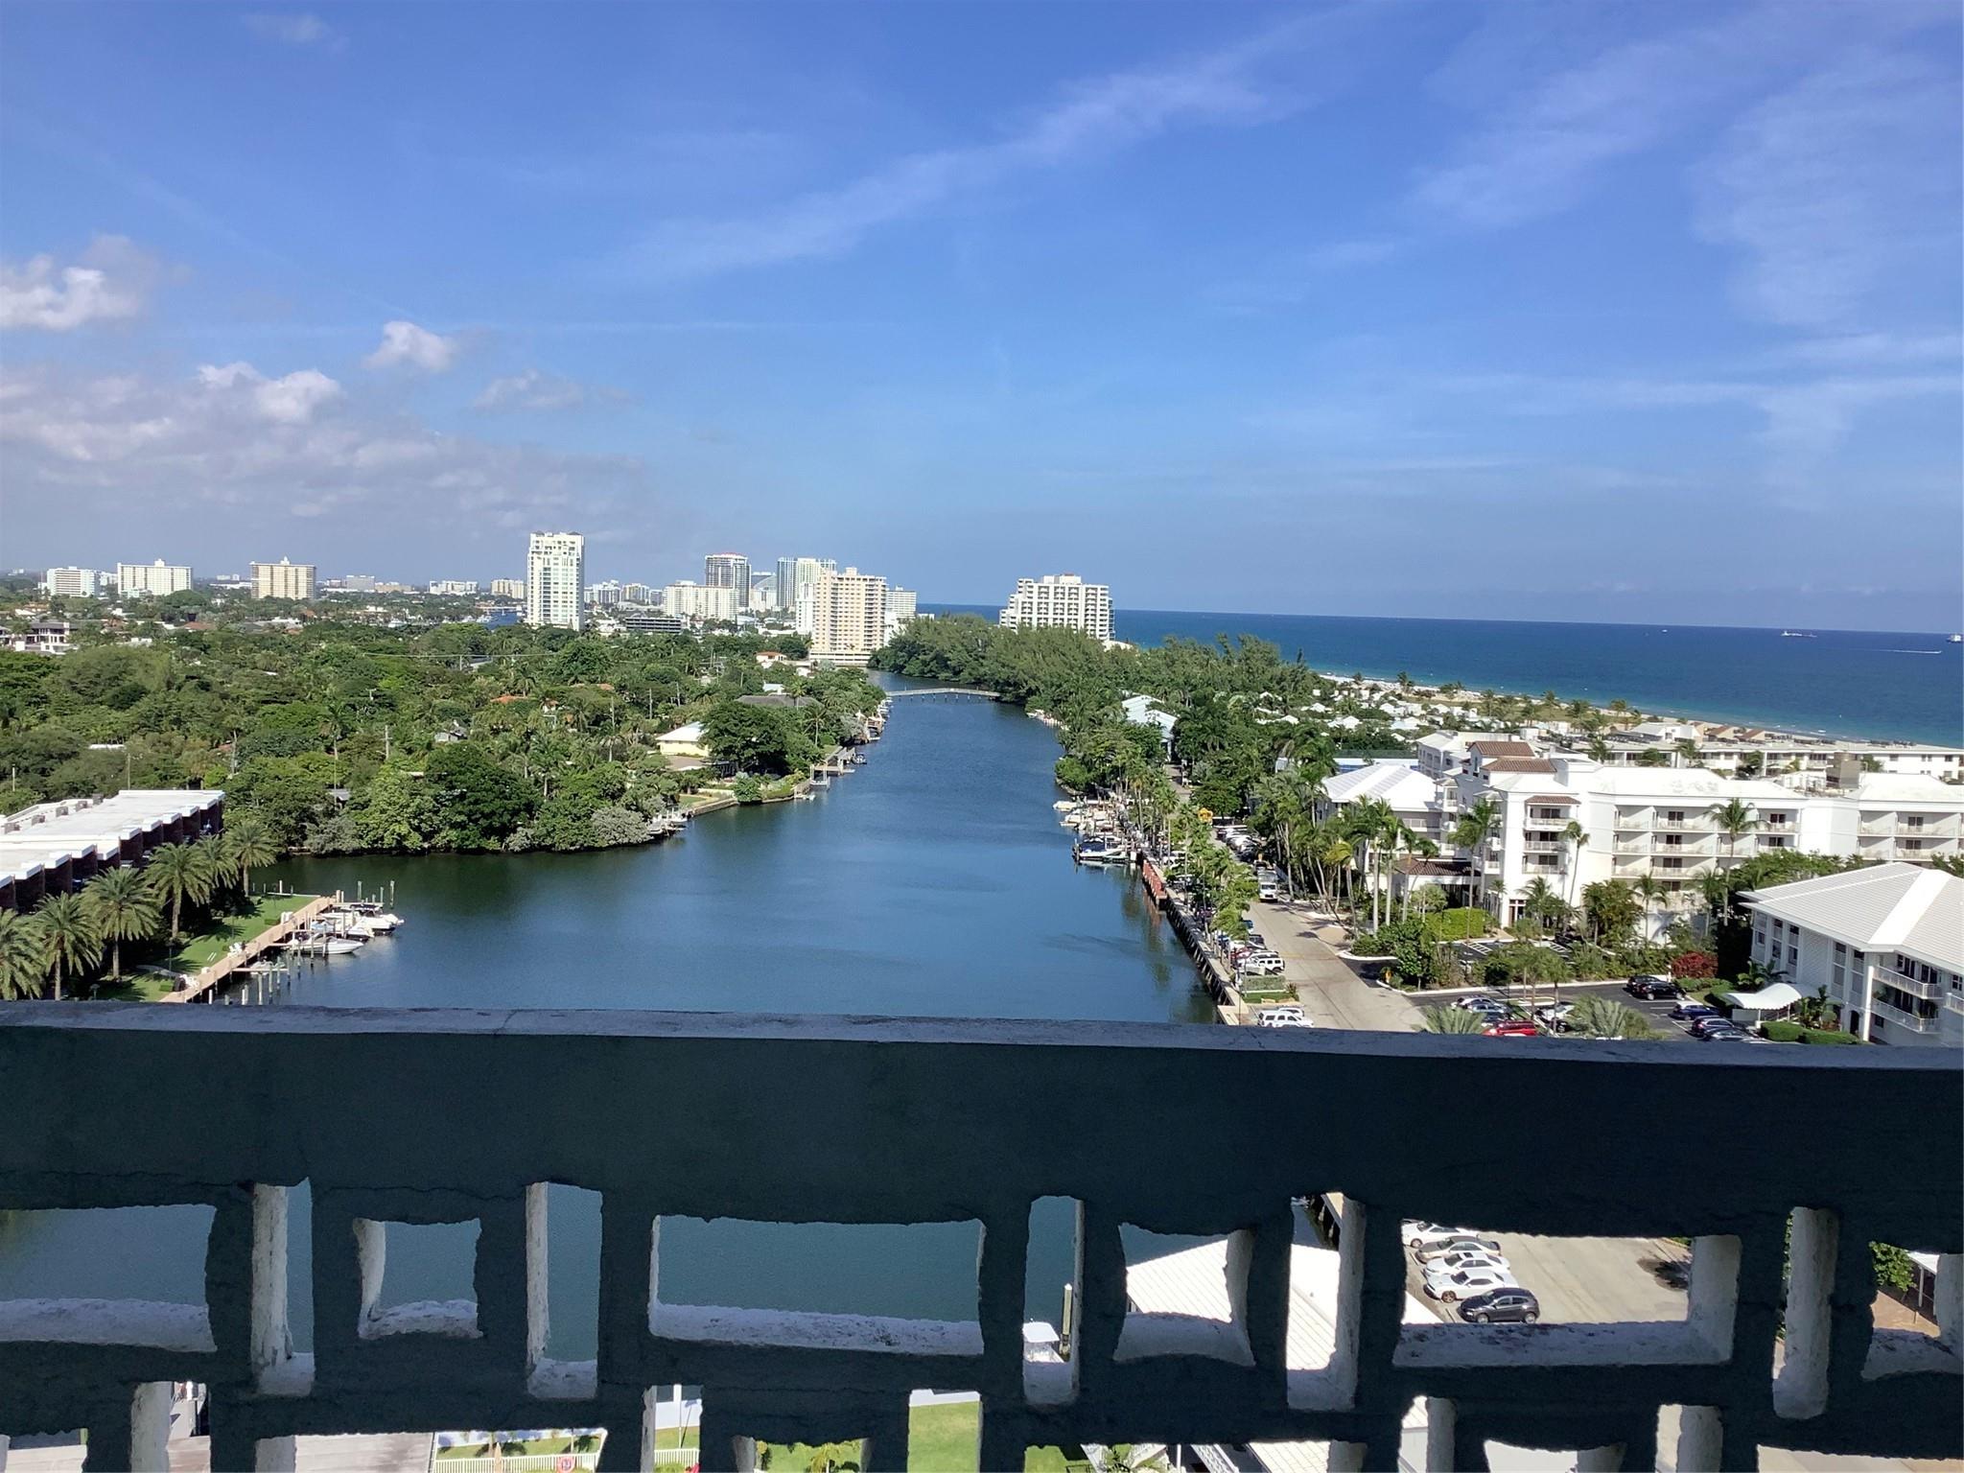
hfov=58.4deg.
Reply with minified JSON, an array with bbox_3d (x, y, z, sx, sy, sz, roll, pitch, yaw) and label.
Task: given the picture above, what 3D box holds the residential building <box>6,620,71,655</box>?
[{"bbox_3d":[-460.566,-48.684,859.842,30.000,16.500,20.000,0,5,-15],"label":"residential building"}]

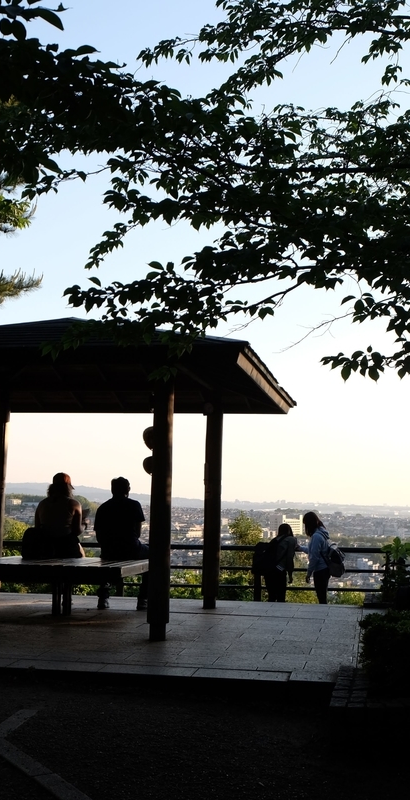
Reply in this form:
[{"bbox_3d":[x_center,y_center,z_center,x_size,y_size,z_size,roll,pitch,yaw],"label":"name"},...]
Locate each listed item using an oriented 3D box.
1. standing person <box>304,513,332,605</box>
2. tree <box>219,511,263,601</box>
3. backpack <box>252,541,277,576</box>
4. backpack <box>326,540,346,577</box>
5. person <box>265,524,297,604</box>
[{"bbox_3d":[1.458,2.280,11.769,0.400,1.570,0.450,-1,-7,17],"label":"standing person"},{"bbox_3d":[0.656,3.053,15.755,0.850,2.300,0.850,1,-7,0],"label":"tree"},{"bbox_3d":[0.786,2.055,11.693,0.220,0.440,0.320,6,-8,-37],"label":"backpack"},{"bbox_3d":[1.716,2.066,11.744,0.200,0.420,0.280,-1,-7,17],"label":"backpack"},{"bbox_3d":[1.013,2.335,11.762,0.450,1.440,0.460,6,-8,-37],"label":"person"}]

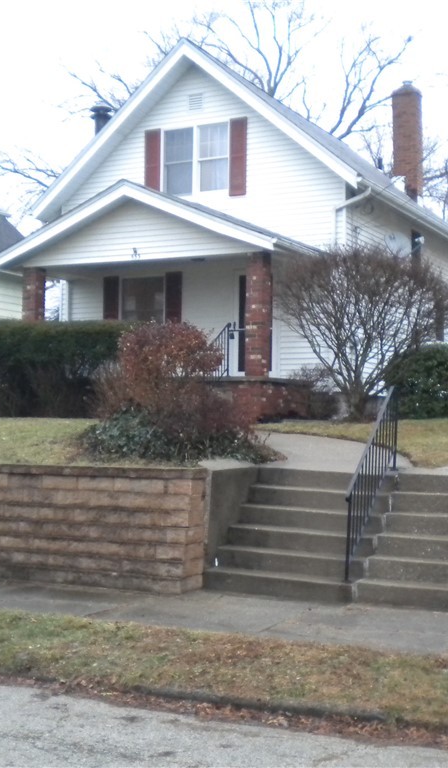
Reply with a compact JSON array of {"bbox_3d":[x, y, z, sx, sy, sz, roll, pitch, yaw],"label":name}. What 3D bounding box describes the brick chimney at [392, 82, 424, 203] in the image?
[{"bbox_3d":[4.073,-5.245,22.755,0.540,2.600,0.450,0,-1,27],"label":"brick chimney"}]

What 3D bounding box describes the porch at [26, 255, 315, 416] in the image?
[{"bbox_3d":[-0.980,-0.785,19.042,4.970,2.790,2.500,0,-1,27],"label":"porch"}]

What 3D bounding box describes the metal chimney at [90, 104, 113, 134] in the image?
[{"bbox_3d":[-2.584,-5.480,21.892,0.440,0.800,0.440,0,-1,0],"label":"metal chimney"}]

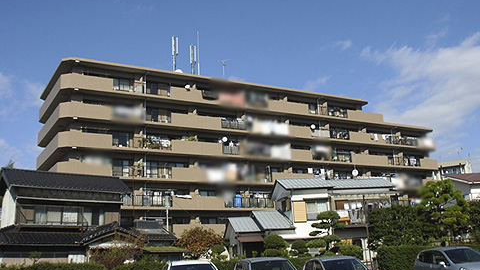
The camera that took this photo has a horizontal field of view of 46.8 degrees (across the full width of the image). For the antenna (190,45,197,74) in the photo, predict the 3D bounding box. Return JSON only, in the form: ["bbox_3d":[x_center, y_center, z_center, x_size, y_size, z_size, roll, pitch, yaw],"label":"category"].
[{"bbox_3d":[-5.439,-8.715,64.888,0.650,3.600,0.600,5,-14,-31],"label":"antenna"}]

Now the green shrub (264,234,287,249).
[{"bbox_3d":[1.484,4.581,23.860,1.000,0.720,1.000,-2,-12,0],"label":"green shrub"}]

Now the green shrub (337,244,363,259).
[{"bbox_3d":[4.685,5.027,23.734,1.150,0.850,1.150,1,-13,-15],"label":"green shrub"}]

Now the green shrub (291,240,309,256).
[{"bbox_3d":[2.605,4.926,24.286,0.800,0.720,0.800,-2,-12,0],"label":"green shrub"}]

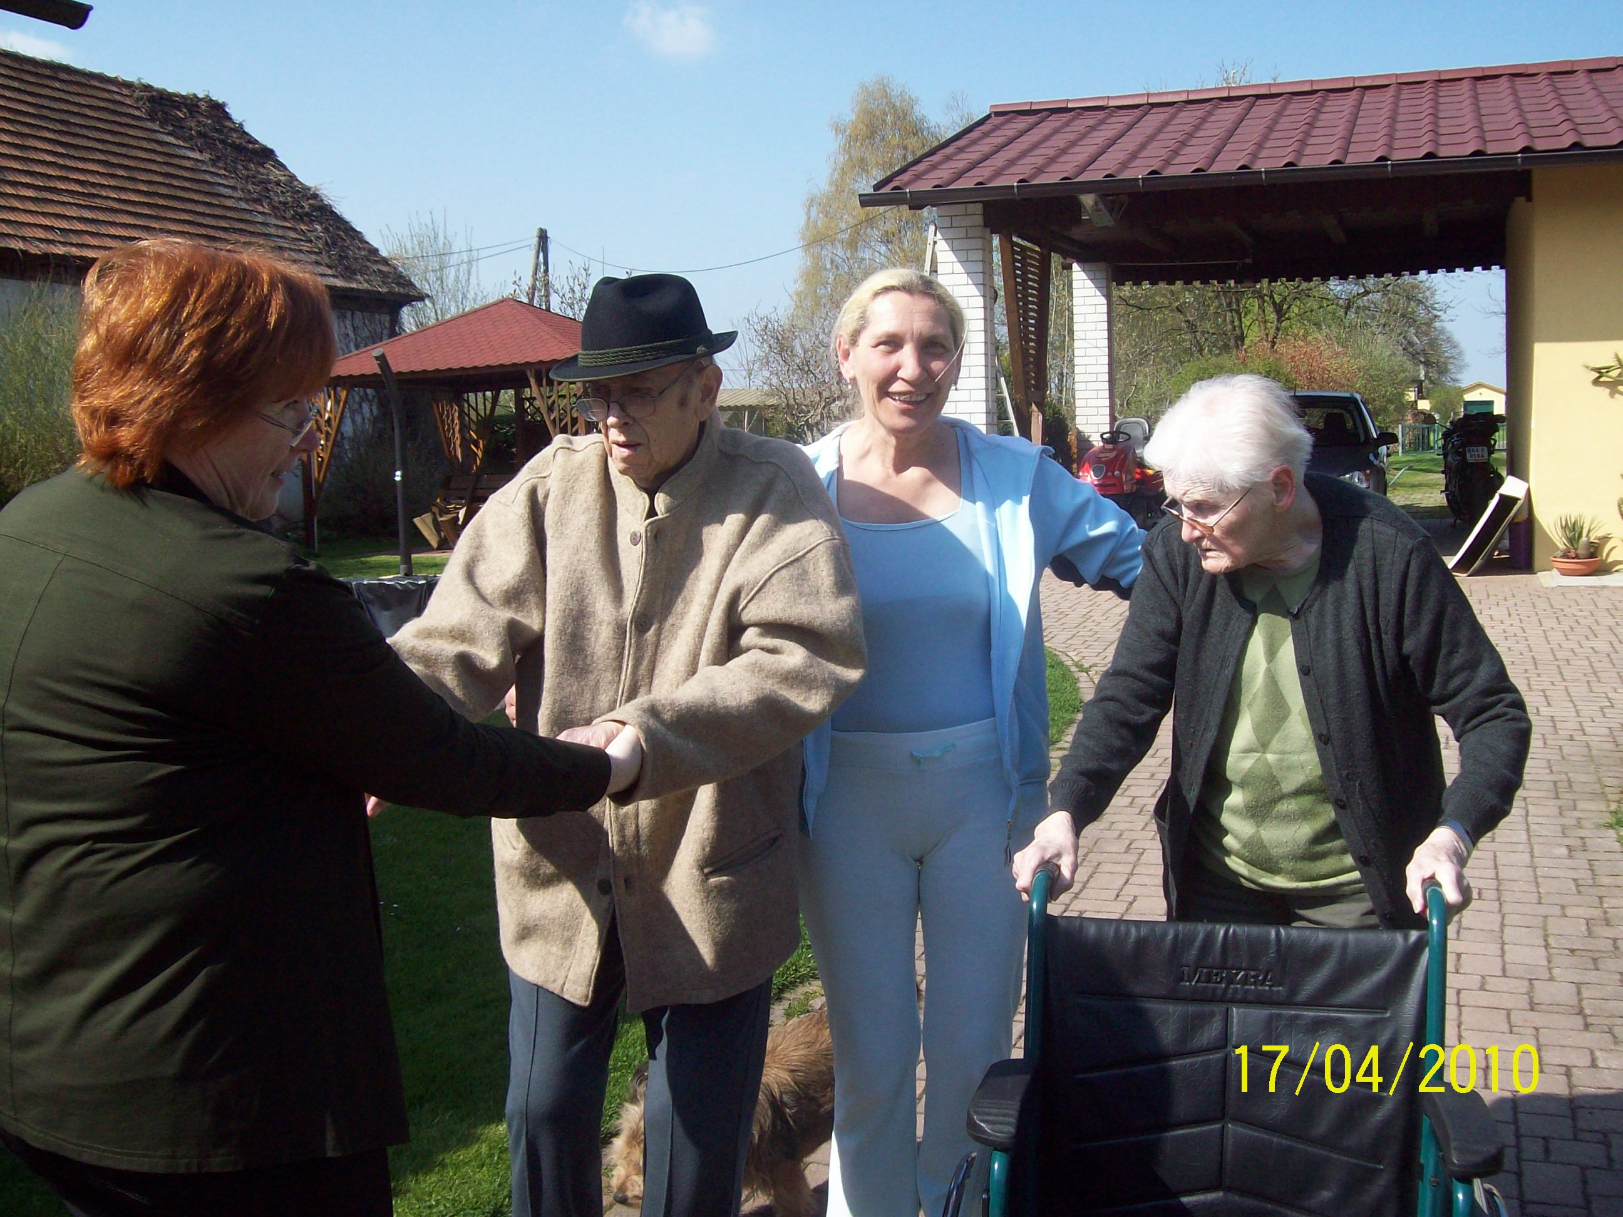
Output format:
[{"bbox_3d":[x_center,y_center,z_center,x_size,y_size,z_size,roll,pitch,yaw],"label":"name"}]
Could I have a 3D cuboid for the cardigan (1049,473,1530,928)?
[{"bbox_3d":[0.605,0.151,2.257,0.610,0.680,0.500,0,7,16],"label":"cardigan"}]

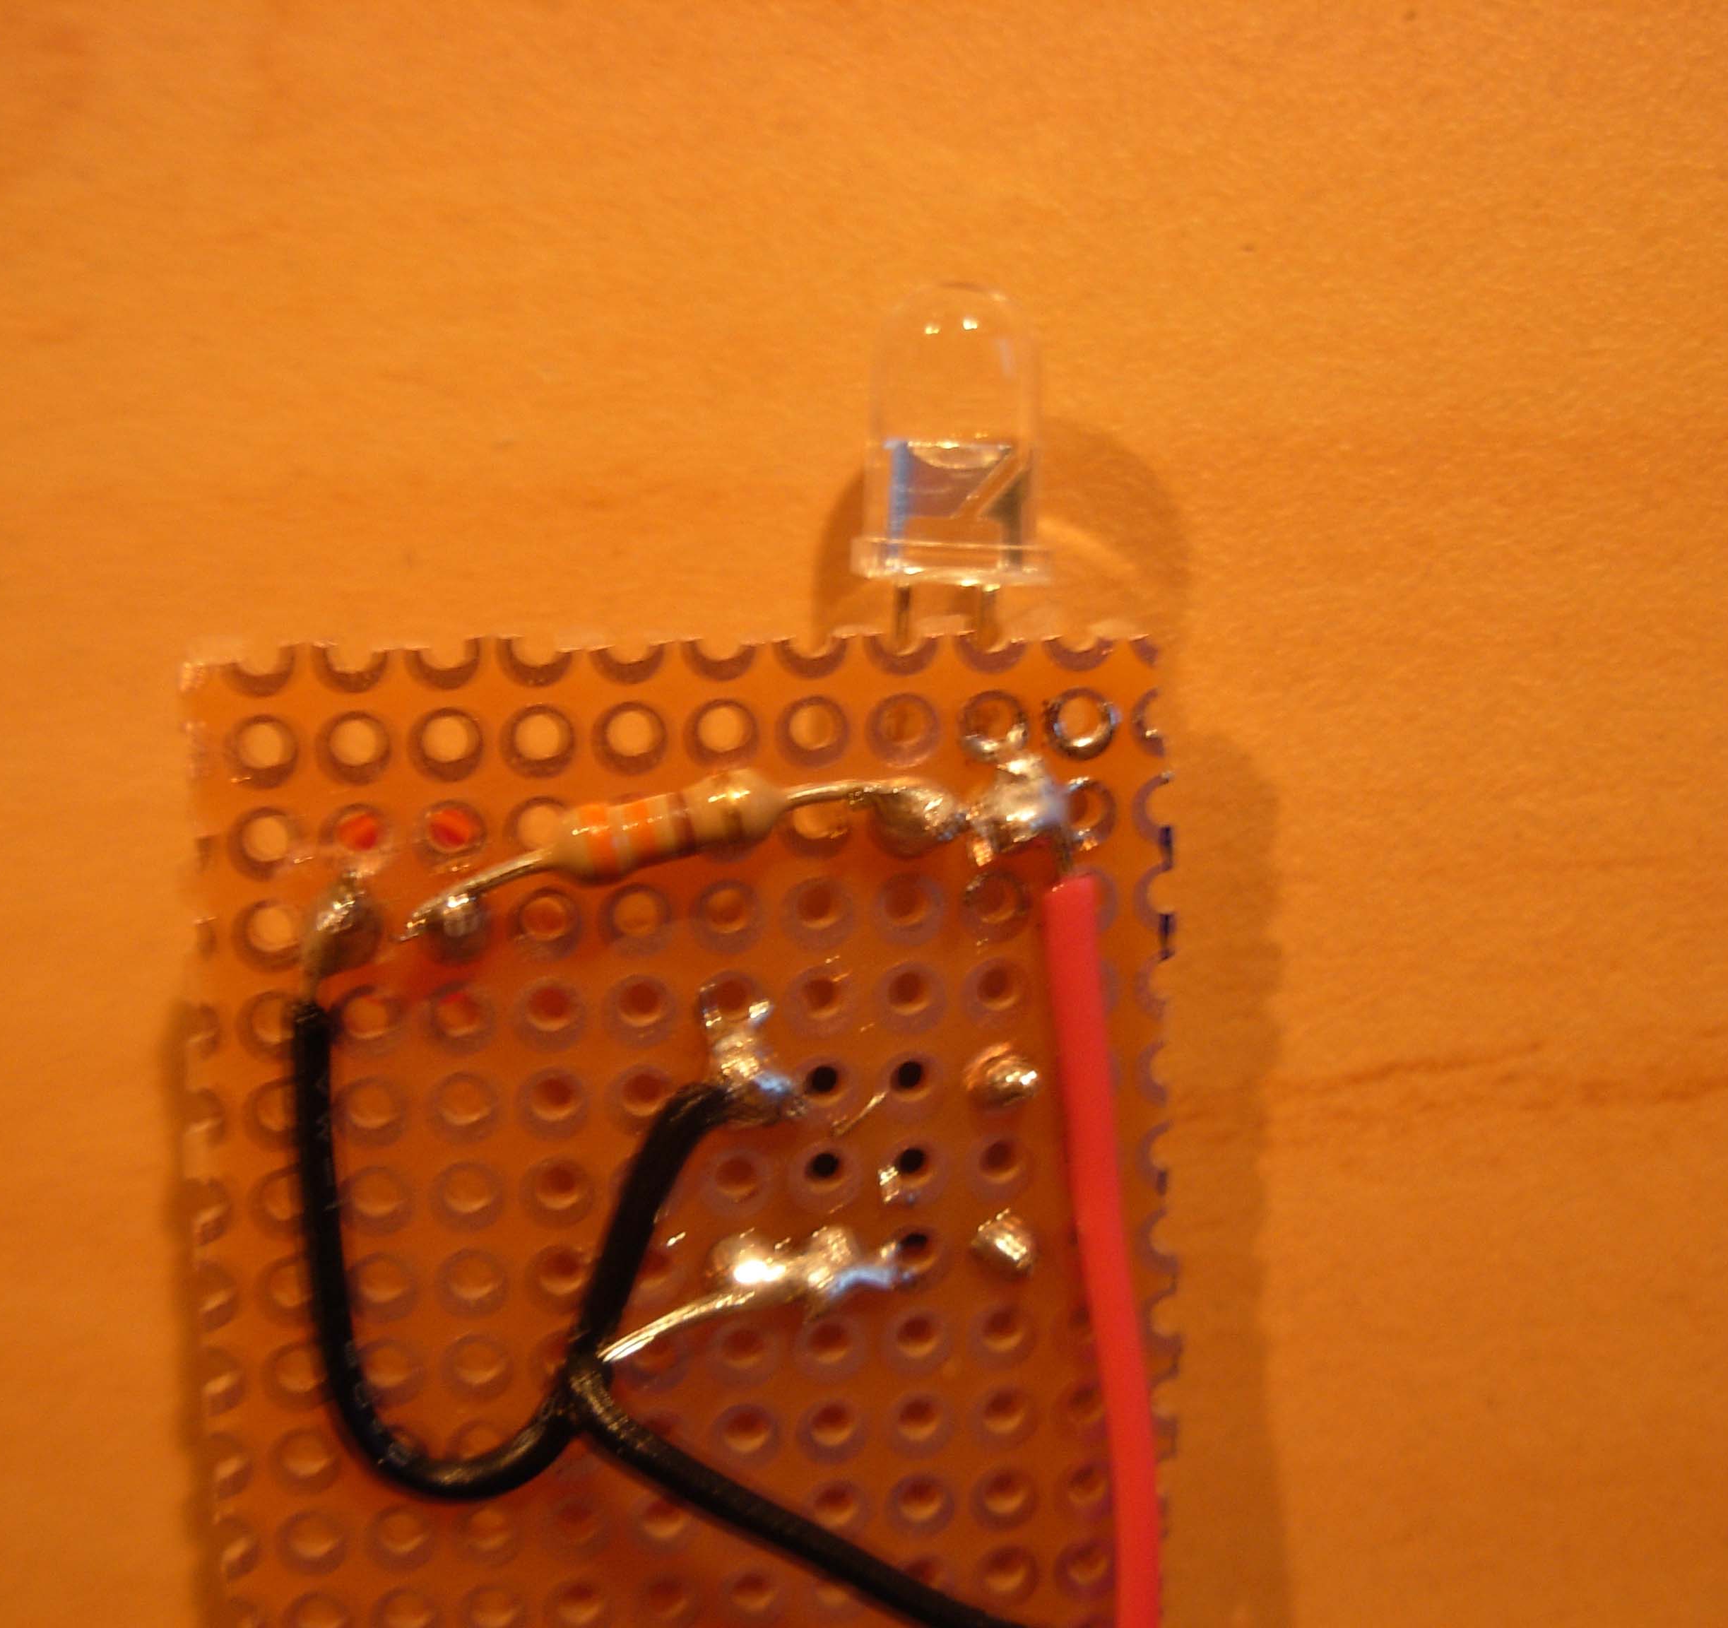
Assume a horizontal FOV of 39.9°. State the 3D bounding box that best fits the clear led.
[{"bbox_3d":[0.003,-0.011,0.070,0.006,0.006,0.009,2,92,0],"label":"clear led"}]

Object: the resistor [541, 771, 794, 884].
[{"bbox_3d":[-0.005,0.000,0.065,0.007,0.002,0.002,-14,98,-5],"label":"resistor"}]

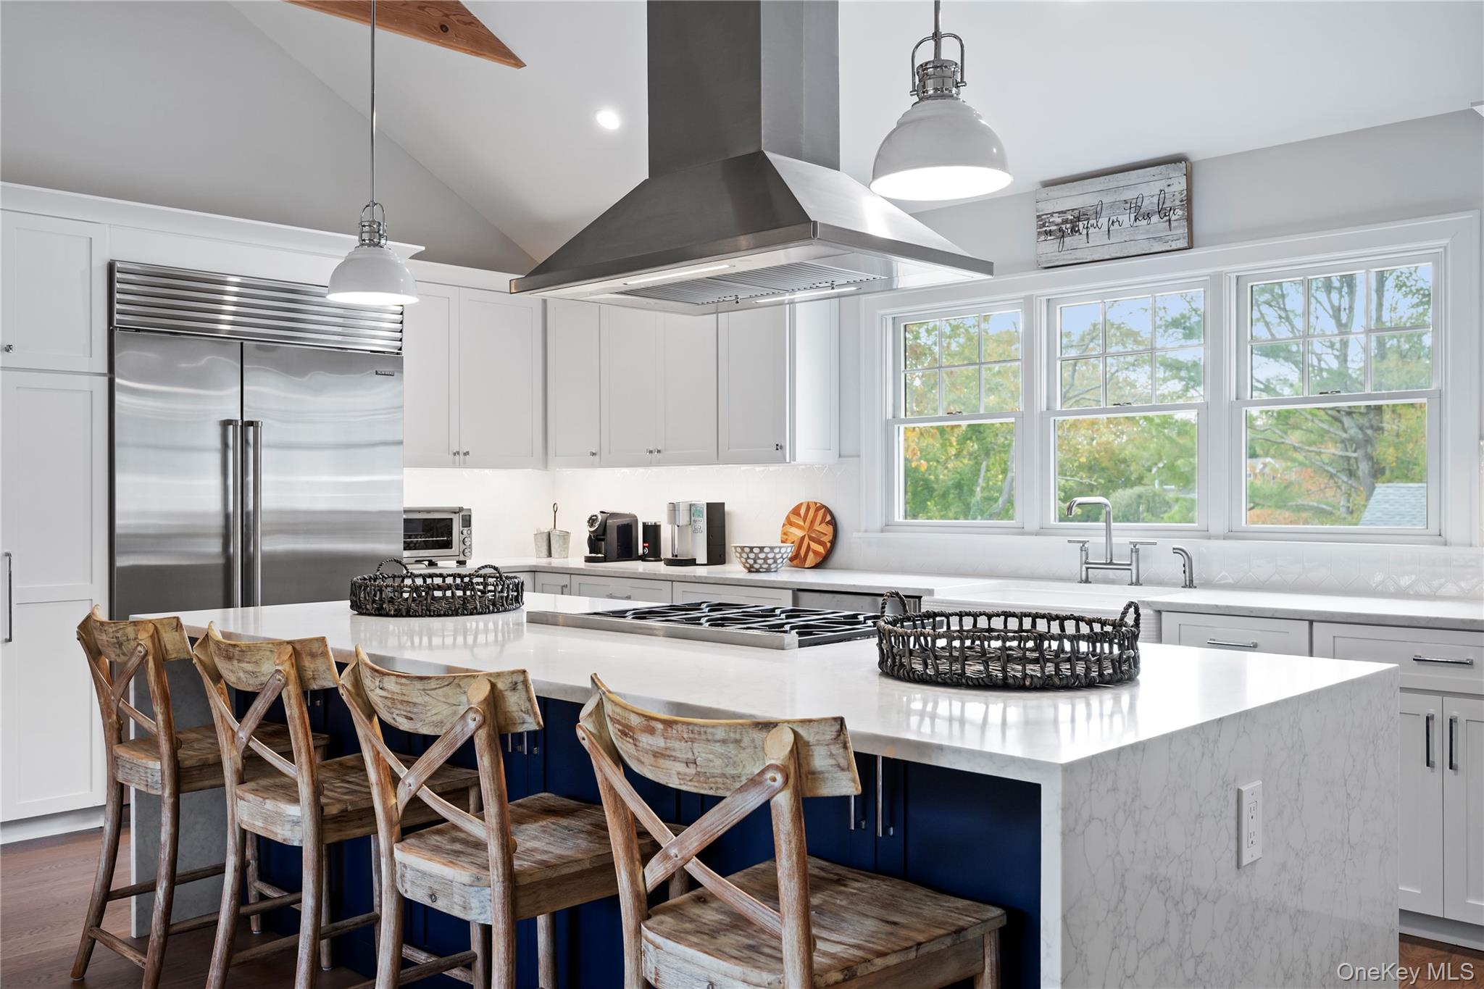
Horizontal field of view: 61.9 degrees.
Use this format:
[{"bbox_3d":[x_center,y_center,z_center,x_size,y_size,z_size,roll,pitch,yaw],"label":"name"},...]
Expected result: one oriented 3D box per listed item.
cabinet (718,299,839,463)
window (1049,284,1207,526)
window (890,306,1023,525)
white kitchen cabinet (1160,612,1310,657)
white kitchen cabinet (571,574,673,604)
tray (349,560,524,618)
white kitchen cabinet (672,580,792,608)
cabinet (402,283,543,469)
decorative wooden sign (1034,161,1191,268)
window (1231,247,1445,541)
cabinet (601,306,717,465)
[{"bbox_3d":[0.166,-0.588,5.615,0.438,0.908,0.340,0,0,44],"label":"cabinet"},{"bbox_3d":[1.446,-0.325,4.694,0.680,0.920,0.080,0,0,44],"label":"window"},{"bbox_3d":[0.904,-0.321,5.213,0.680,0.920,0.080,0,0,44],"label":"window"},{"bbox_3d":[1.695,0.805,3.949,0.451,0.884,0.630,0,0,44],"label":"white kitchen cabinet"},{"bbox_3d":[-0.351,0.819,5.907,0.708,0.884,0.630,0,0,44],"label":"white kitchen cabinet"},{"bbox_3d":[-0.903,0.272,3.682,0.499,0.137,0.499,0,0,0],"label":"tray"},{"bbox_3d":[0.161,0.816,5.417,0.710,0.884,0.630,0,0,44],"label":"white kitchen cabinet"},{"bbox_3d":[-1.520,-0.580,6.277,0.350,0.908,0.985,0,0,44],"label":"cabinet"},{"bbox_3d":[1.388,-1.045,4.658,0.610,0.306,0.032,0,0,44],"label":"decorative wooden sign"},{"bbox_3d":[1.989,-0.329,4.173,0.675,0.920,0.080,0,0,44],"label":"window"},{"bbox_3d":[-0.299,-0.585,6.059,0.848,0.908,0.340,0,0,44],"label":"cabinet"}]

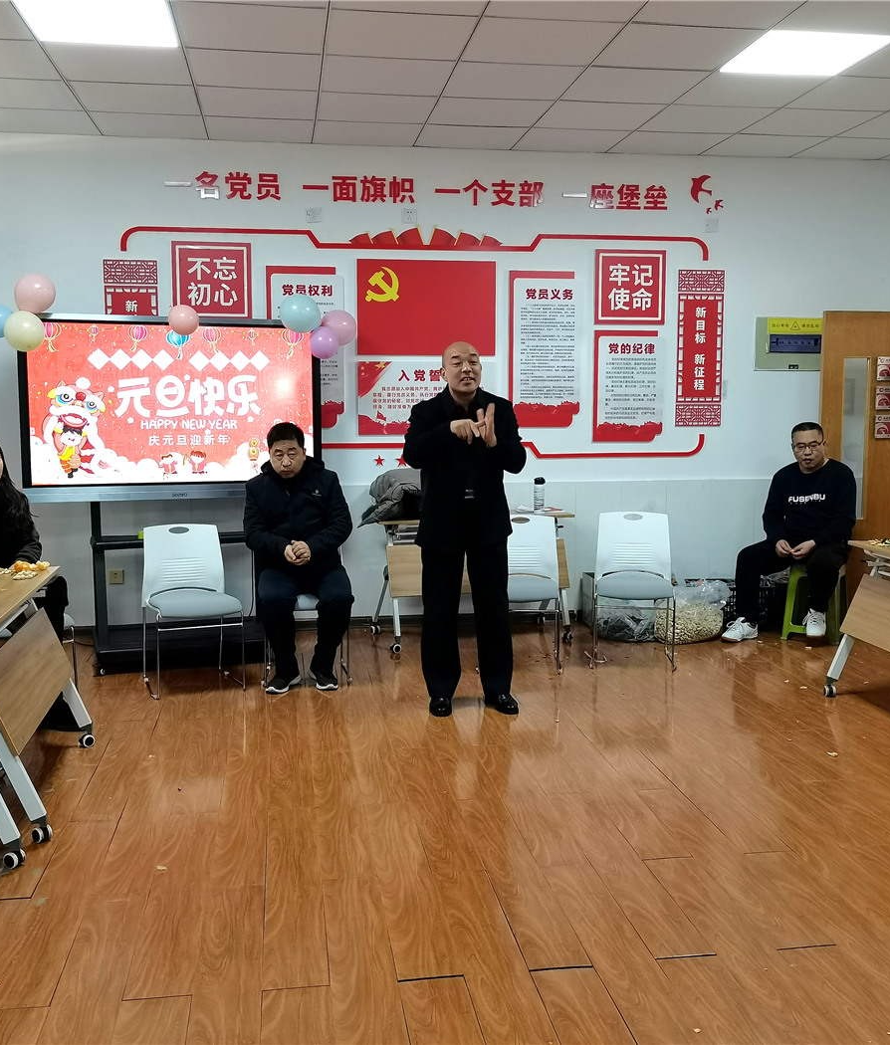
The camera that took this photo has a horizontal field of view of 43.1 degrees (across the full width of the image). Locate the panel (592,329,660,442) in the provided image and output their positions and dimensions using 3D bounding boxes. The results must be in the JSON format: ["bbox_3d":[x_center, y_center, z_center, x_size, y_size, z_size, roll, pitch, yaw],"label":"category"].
[{"bbox_3d":[1.180,-0.864,7.188,0.462,0.704,0.025,-1,6,-8],"label":"panel"}]

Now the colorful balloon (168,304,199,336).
[{"bbox_3d":[-1.327,-1.027,5.731,0.158,0.160,0.158,-2,7,-17],"label":"colorful balloon"}]

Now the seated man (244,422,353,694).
[{"bbox_3d":[-0.731,0.147,5.778,0.540,1.308,0.670,-1,6,-4],"label":"seated man"}]

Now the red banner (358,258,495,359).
[{"bbox_3d":[-0.113,-1.306,6.874,0.848,0.567,0.025,-1,7,-8],"label":"red banner"}]

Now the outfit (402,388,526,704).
[{"bbox_3d":[0.089,0.119,5.285,0.576,1.484,0.434,-1,6,-6],"label":"outfit"}]

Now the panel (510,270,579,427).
[{"bbox_3d":[0.619,-1.080,7.008,0.440,0.965,0.025,-1,7,-8],"label":"panel"}]

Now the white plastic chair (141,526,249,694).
[{"bbox_3d":[-1.297,0.416,5.715,0.460,0.810,0.560,-3,7,-22],"label":"white plastic chair"}]

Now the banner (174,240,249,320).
[{"bbox_3d":[-1.380,-1.432,6.693,0.455,0.455,0.020,-1,7,-8],"label":"banner"}]

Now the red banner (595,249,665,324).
[{"bbox_3d":[1.164,-1.473,7.059,0.455,0.455,0.020,-1,7,-8],"label":"red banner"}]

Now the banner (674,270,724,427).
[{"bbox_3d":[1.644,-1.110,7.230,0.308,0.990,0.025,-1,6,-8],"label":"banner"}]

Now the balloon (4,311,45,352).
[{"bbox_3d":[-2.211,-1.004,5.923,0.217,0.217,0.217,-2,7,-19],"label":"balloon"}]

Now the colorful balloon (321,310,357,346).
[{"bbox_3d":[-0.619,-1.130,6.555,0.212,0.212,0.212,-2,7,-19],"label":"colorful balloon"}]

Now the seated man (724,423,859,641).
[{"bbox_3d":[2.050,0.051,6.680,0.699,1.289,0.593,3,7,22],"label":"seated man"}]

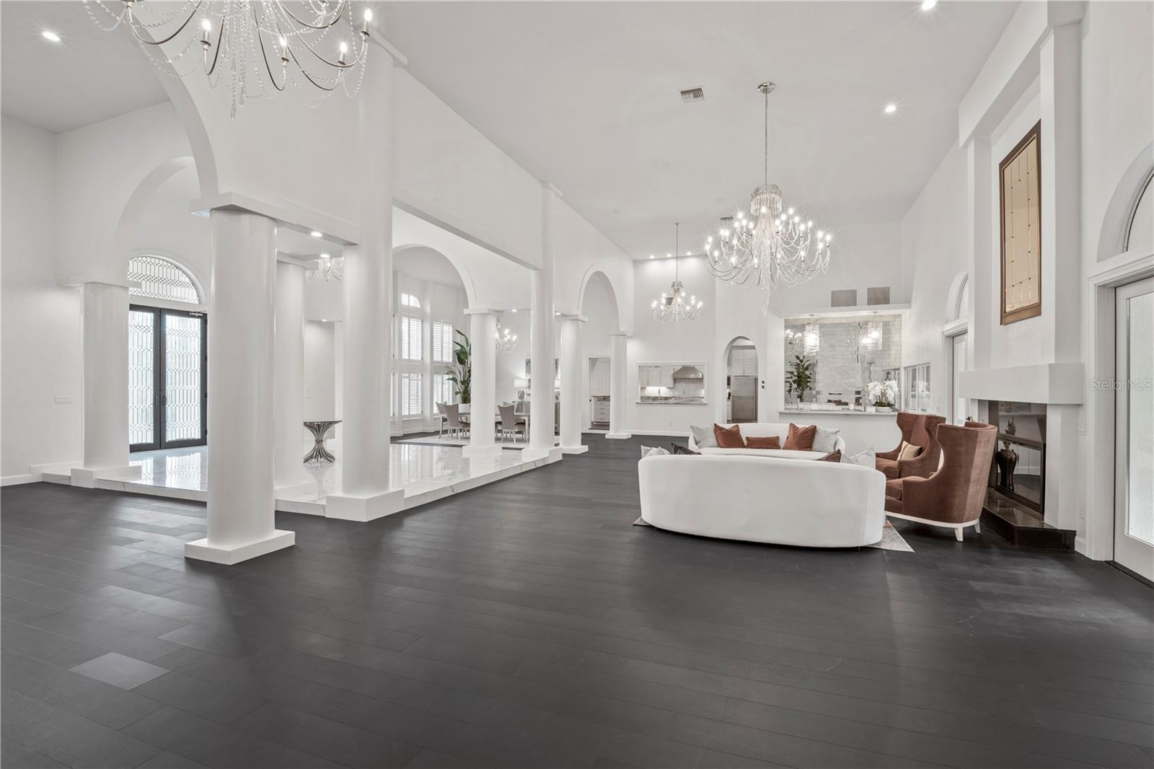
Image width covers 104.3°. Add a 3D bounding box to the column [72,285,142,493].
[{"bbox_3d":[-6.970,-0.010,6.650,0.580,2.970,0.560,0,0,22],"label":"column"}]

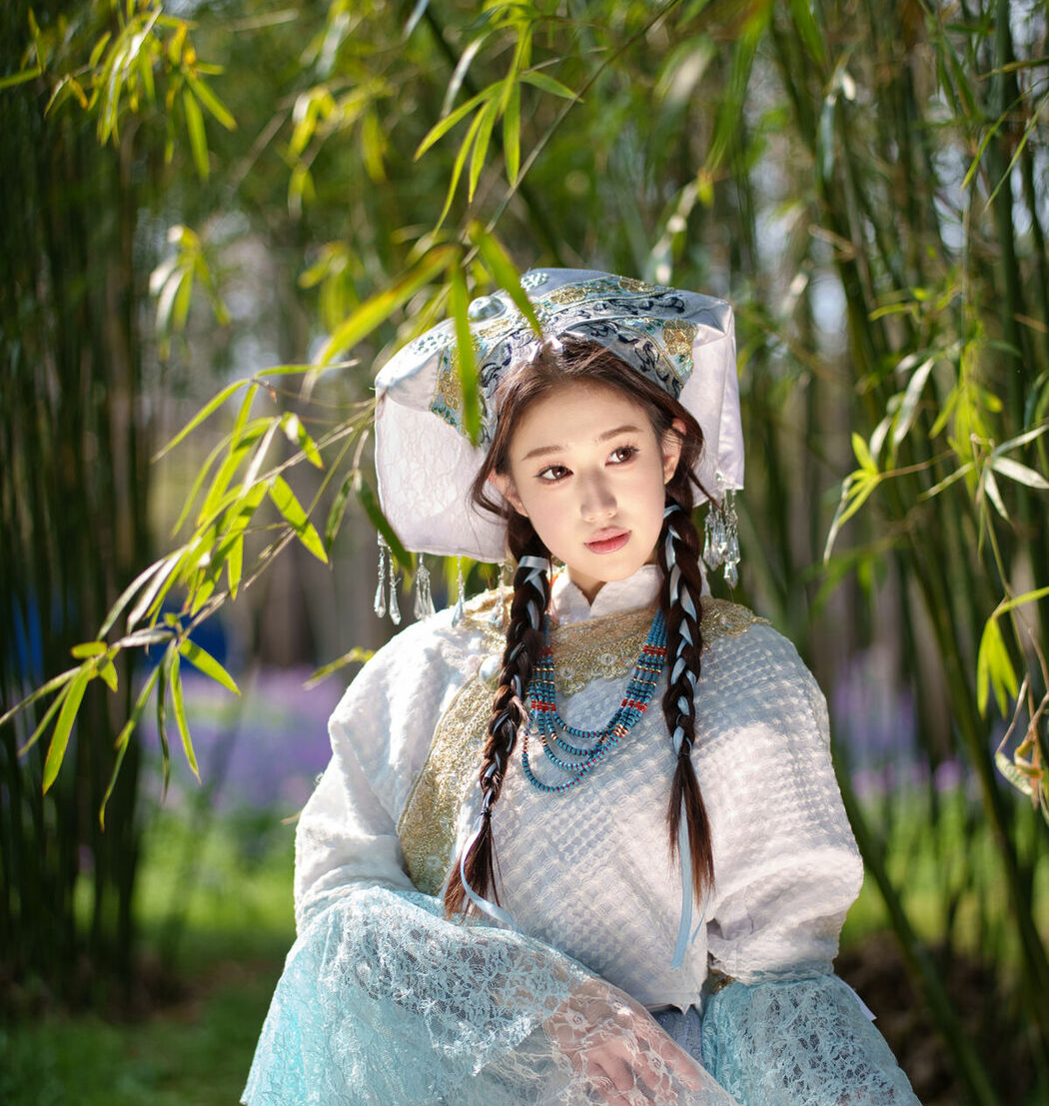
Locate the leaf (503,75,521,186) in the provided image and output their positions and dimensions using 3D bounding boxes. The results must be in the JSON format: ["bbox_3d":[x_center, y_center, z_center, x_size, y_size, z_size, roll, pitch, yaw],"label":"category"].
[{"bbox_3d":[-0.011,-0.377,1.950,0.017,0.094,0.015,0,-1,0],"label":"leaf"}]

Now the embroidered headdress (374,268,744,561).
[{"bbox_3d":[0.031,-0.116,1.950,0.320,0.250,0.240,-10,2,-7],"label":"embroidered headdress"}]

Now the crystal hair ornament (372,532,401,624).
[{"bbox_3d":[-0.123,0.022,1.940,0.025,0.083,0.020,0,-1,0],"label":"crystal hair ornament"}]

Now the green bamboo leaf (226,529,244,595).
[{"bbox_3d":[-0.249,0.008,1.880,0.014,0.059,0.012,6,0,0],"label":"green bamboo leaf"}]

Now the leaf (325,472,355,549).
[{"bbox_3d":[-0.160,-0.036,1.900,0.013,0.070,0.014,18,0,0],"label":"leaf"}]

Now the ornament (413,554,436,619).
[{"bbox_3d":[-0.089,0.031,1.950,0.021,0.058,0.016,0,-1,0],"label":"ornament"}]

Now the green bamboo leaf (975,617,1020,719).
[{"bbox_3d":[0.450,0.107,2.080,0.040,0.095,0.025,0,-1,0],"label":"green bamboo leaf"}]

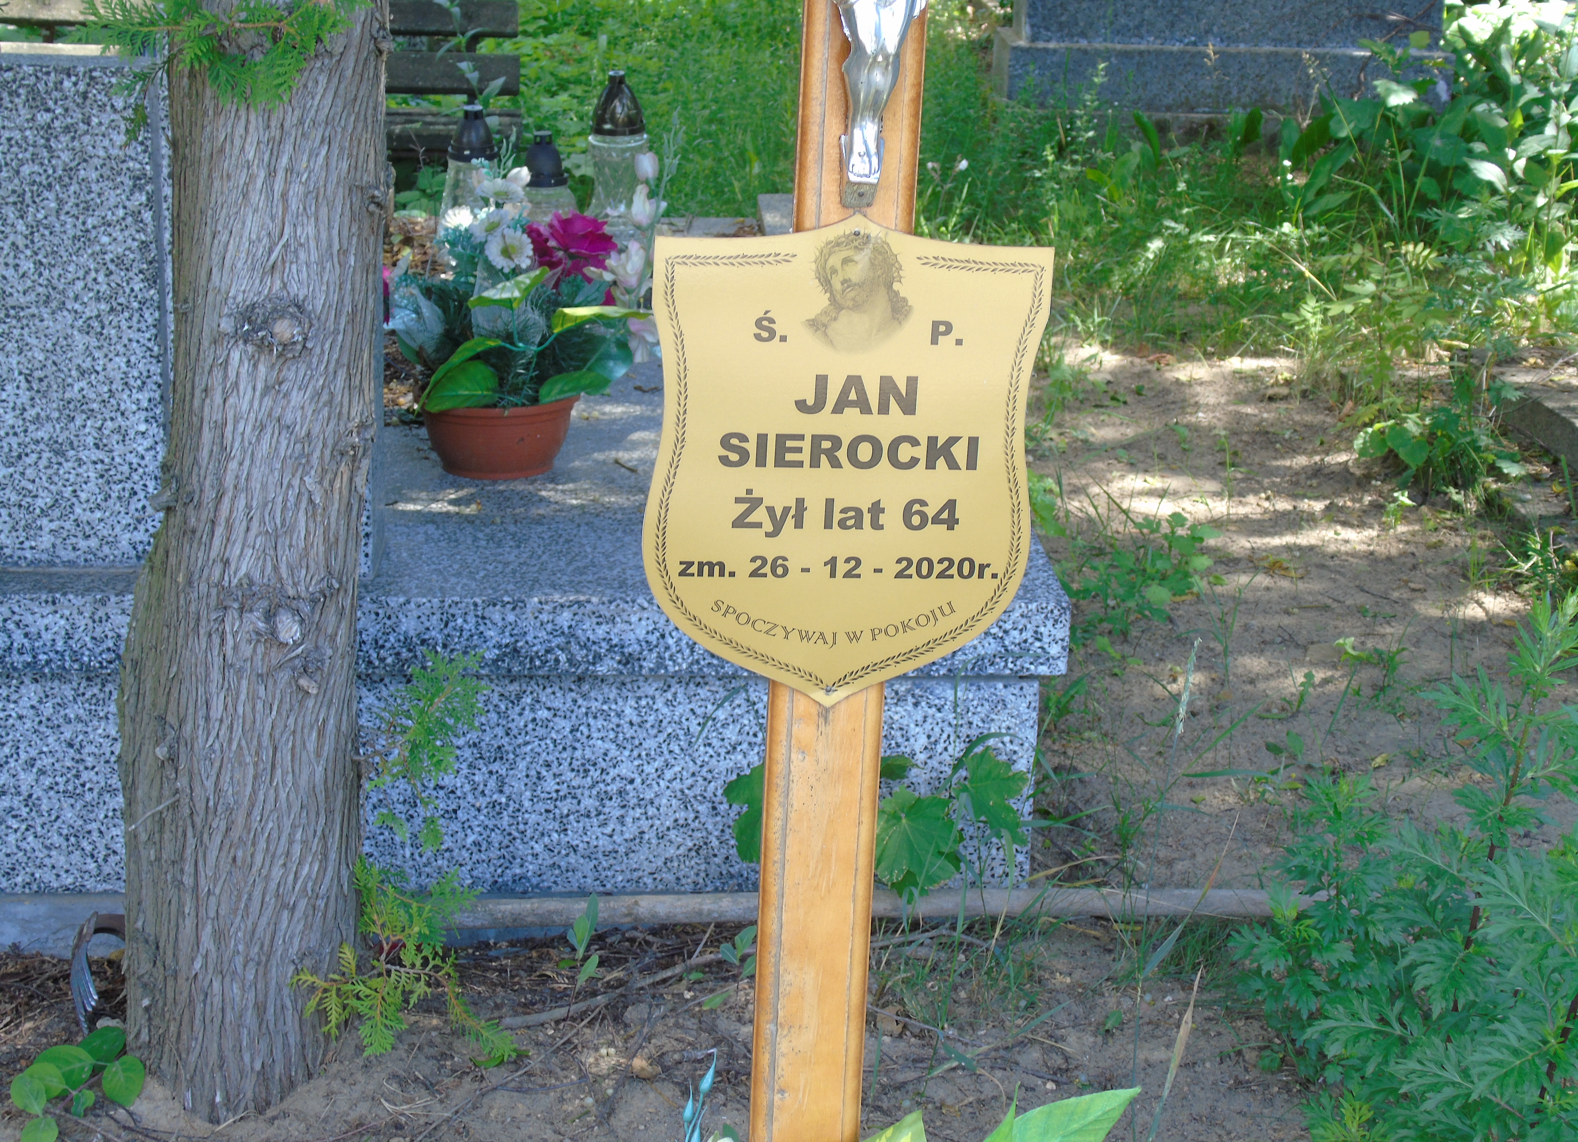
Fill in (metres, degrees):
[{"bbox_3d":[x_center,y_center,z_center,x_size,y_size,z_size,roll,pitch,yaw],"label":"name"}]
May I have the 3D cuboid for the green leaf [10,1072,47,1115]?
[{"bbox_3d":[-0.654,0.449,2.430,0.032,0.032,0.022,-3,19,-16],"label":"green leaf"}]

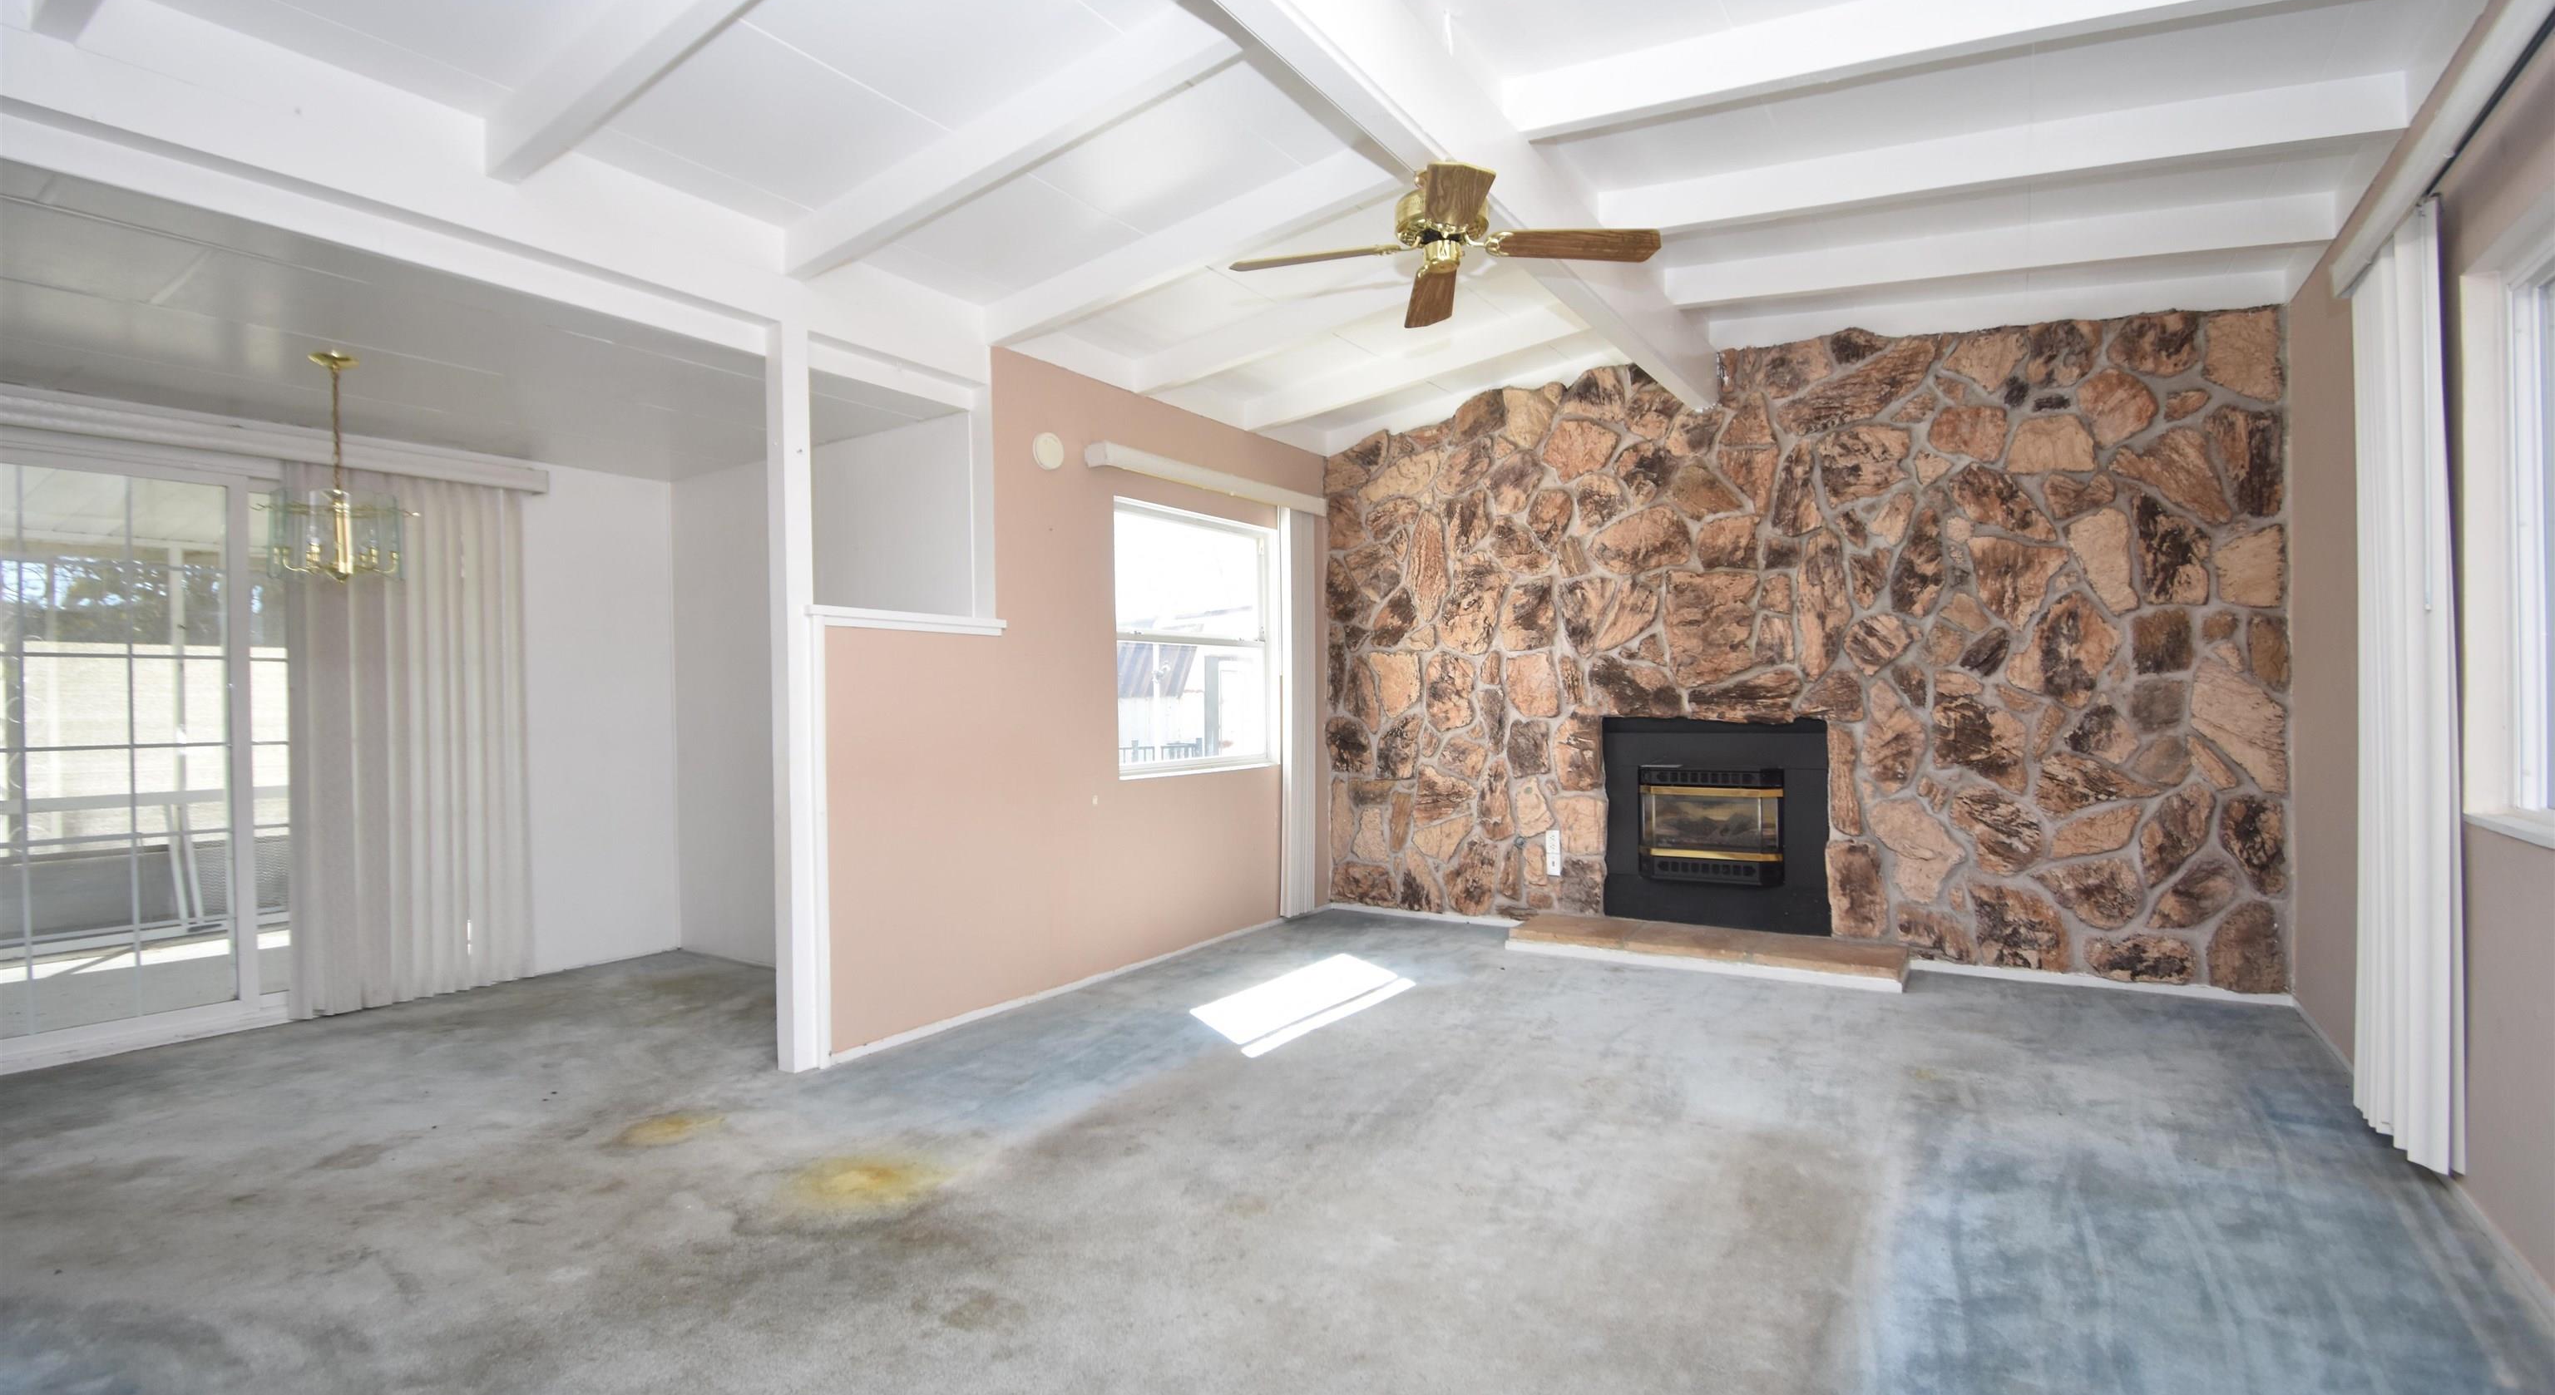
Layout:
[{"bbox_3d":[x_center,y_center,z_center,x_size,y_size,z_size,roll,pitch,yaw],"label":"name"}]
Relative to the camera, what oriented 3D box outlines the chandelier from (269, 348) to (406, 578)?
[{"bbox_3d":[-2.928,-0.705,3.312,0.340,0.690,0.340,-1,0,35],"label":"chandelier"}]

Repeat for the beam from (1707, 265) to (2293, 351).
[{"bbox_3d":[2.821,-1.560,4.372,1.957,0.135,0.080,8,5,35],"label":"beam"}]

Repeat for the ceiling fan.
[{"bbox_3d":[0.444,-1.245,2.833,1.090,0.235,1.050,-1,0,5],"label":"ceiling fan"}]

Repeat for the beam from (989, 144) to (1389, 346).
[{"bbox_3d":[-0.328,-1.513,3.602,1.875,0.145,0.080,-6,-3,35],"label":"beam"}]

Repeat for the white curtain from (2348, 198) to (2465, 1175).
[{"bbox_3d":[2.663,-0.009,2.527,0.100,2.120,0.470,-1,0,35],"label":"white curtain"}]

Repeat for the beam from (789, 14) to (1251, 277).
[{"bbox_3d":[-0.794,-1.506,2.942,1.875,0.145,0.080,-6,-3,35],"label":"beam"}]

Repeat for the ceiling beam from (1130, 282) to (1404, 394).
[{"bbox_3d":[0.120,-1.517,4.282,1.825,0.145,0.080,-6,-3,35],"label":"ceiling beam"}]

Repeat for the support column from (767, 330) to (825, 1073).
[{"bbox_3d":[-1.560,-0.011,3.455,0.105,2.417,0.095,-1,0,35],"label":"support column"}]

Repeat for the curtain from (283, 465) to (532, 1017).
[{"bbox_3d":[-3.468,0.158,4.293,0.090,2.070,0.760,-1,0,35],"label":"curtain"}]

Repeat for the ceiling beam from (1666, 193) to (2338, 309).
[{"bbox_3d":[2.406,-1.559,3.783,1.957,0.145,0.080,8,5,35],"label":"ceiling beam"}]

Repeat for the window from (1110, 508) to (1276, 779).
[{"bbox_3d":[-0.374,-0.259,5.180,0.090,1.220,1.200,-1,0,35],"label":"window"}]

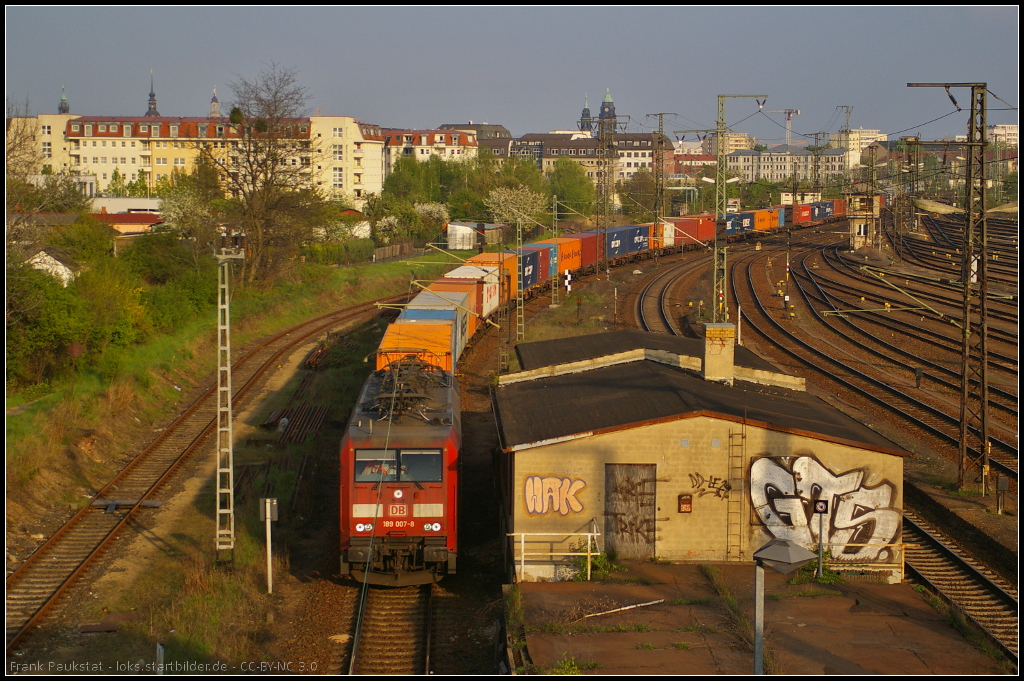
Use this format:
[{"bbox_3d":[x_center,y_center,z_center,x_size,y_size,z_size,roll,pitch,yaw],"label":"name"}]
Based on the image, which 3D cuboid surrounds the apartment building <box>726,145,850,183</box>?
[{"bbox_3d":[123.650,-78.530,957.780,56.000,19.000,16.000,1,5,15],"label":"apartment building"}]

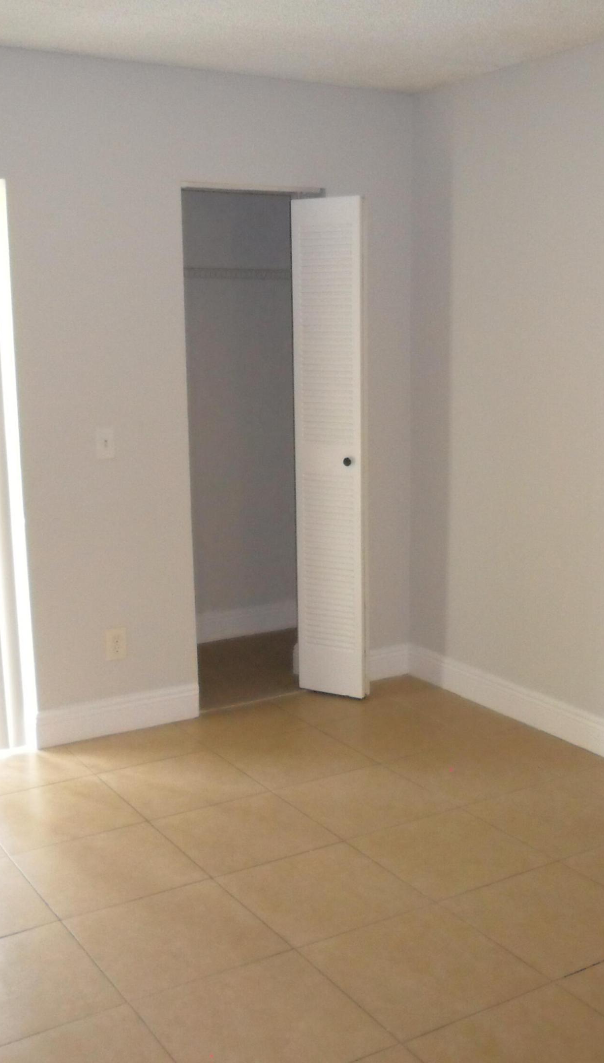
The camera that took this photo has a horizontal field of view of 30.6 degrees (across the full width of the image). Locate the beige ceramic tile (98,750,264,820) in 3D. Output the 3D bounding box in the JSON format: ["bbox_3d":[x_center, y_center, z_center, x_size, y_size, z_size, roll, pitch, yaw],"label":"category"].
[{"bbox_3d":[-0.408,0.862,3.756,0.437,0.010,0.437,-6,11,-31],"label":"beige ceramic tile"}]

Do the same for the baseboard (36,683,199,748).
[{"bbox_3d":[-0.695,0.696,4.227,0.661,0.134,0.015,-6,11,-31],"label":"baseboard"}]

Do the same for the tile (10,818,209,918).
[{"bbox_3d":[-0.545,0.952,3.125,0.430,0.010,0.430,-6,11,-31],"label":"tile"}]

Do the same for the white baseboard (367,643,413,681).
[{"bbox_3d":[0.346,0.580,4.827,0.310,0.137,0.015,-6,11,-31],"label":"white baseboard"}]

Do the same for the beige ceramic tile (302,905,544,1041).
[{"bbox_3d":[0.281,1.034,2.625,0.431,0.010,0.431,-6,11,-31],"label":"beige ceramic tile"}]

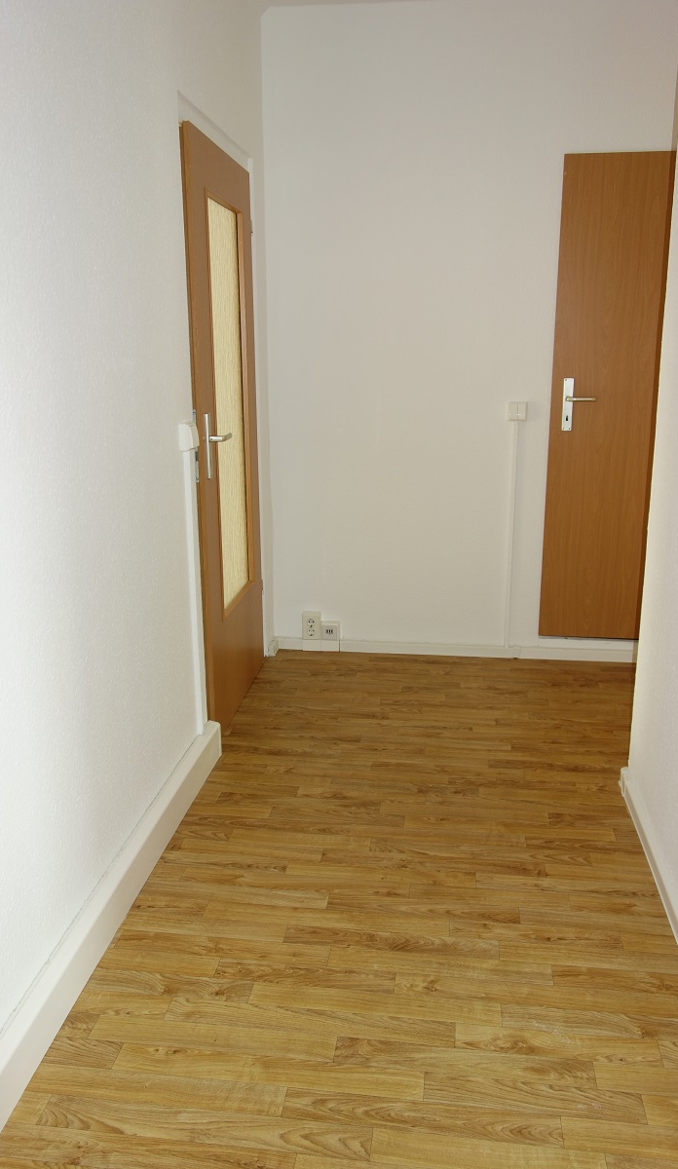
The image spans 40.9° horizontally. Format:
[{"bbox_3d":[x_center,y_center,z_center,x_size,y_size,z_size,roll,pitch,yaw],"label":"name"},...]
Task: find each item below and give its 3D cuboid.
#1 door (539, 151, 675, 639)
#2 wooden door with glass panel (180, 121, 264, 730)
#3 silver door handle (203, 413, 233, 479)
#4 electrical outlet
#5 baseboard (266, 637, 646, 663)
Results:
[{"bbox_3d":[1.206,-0.718,3.763,0.650,1.963,0.040,2,15,7],"label":"door"},{"bbox_3d":[-0.407,-0.514,3.353,0.040,1.990,0.838,2,15,7],"label":"wooden door with glass panel"},{"bbox_3d":[-0.395,-0.467,3.043,0.058,0.214,0.143,2,15,7],"label":"silver door handle"},{"bbox_3d":[-0.122,0.183,4.148,0.080,0.131,0.037,2,15,7],"label":"electrical outlet"},{"bbox_3d":[0.568,0.294,4.098,1.705,0.058,0.019,2,15,7],"label":"baseboard"}]

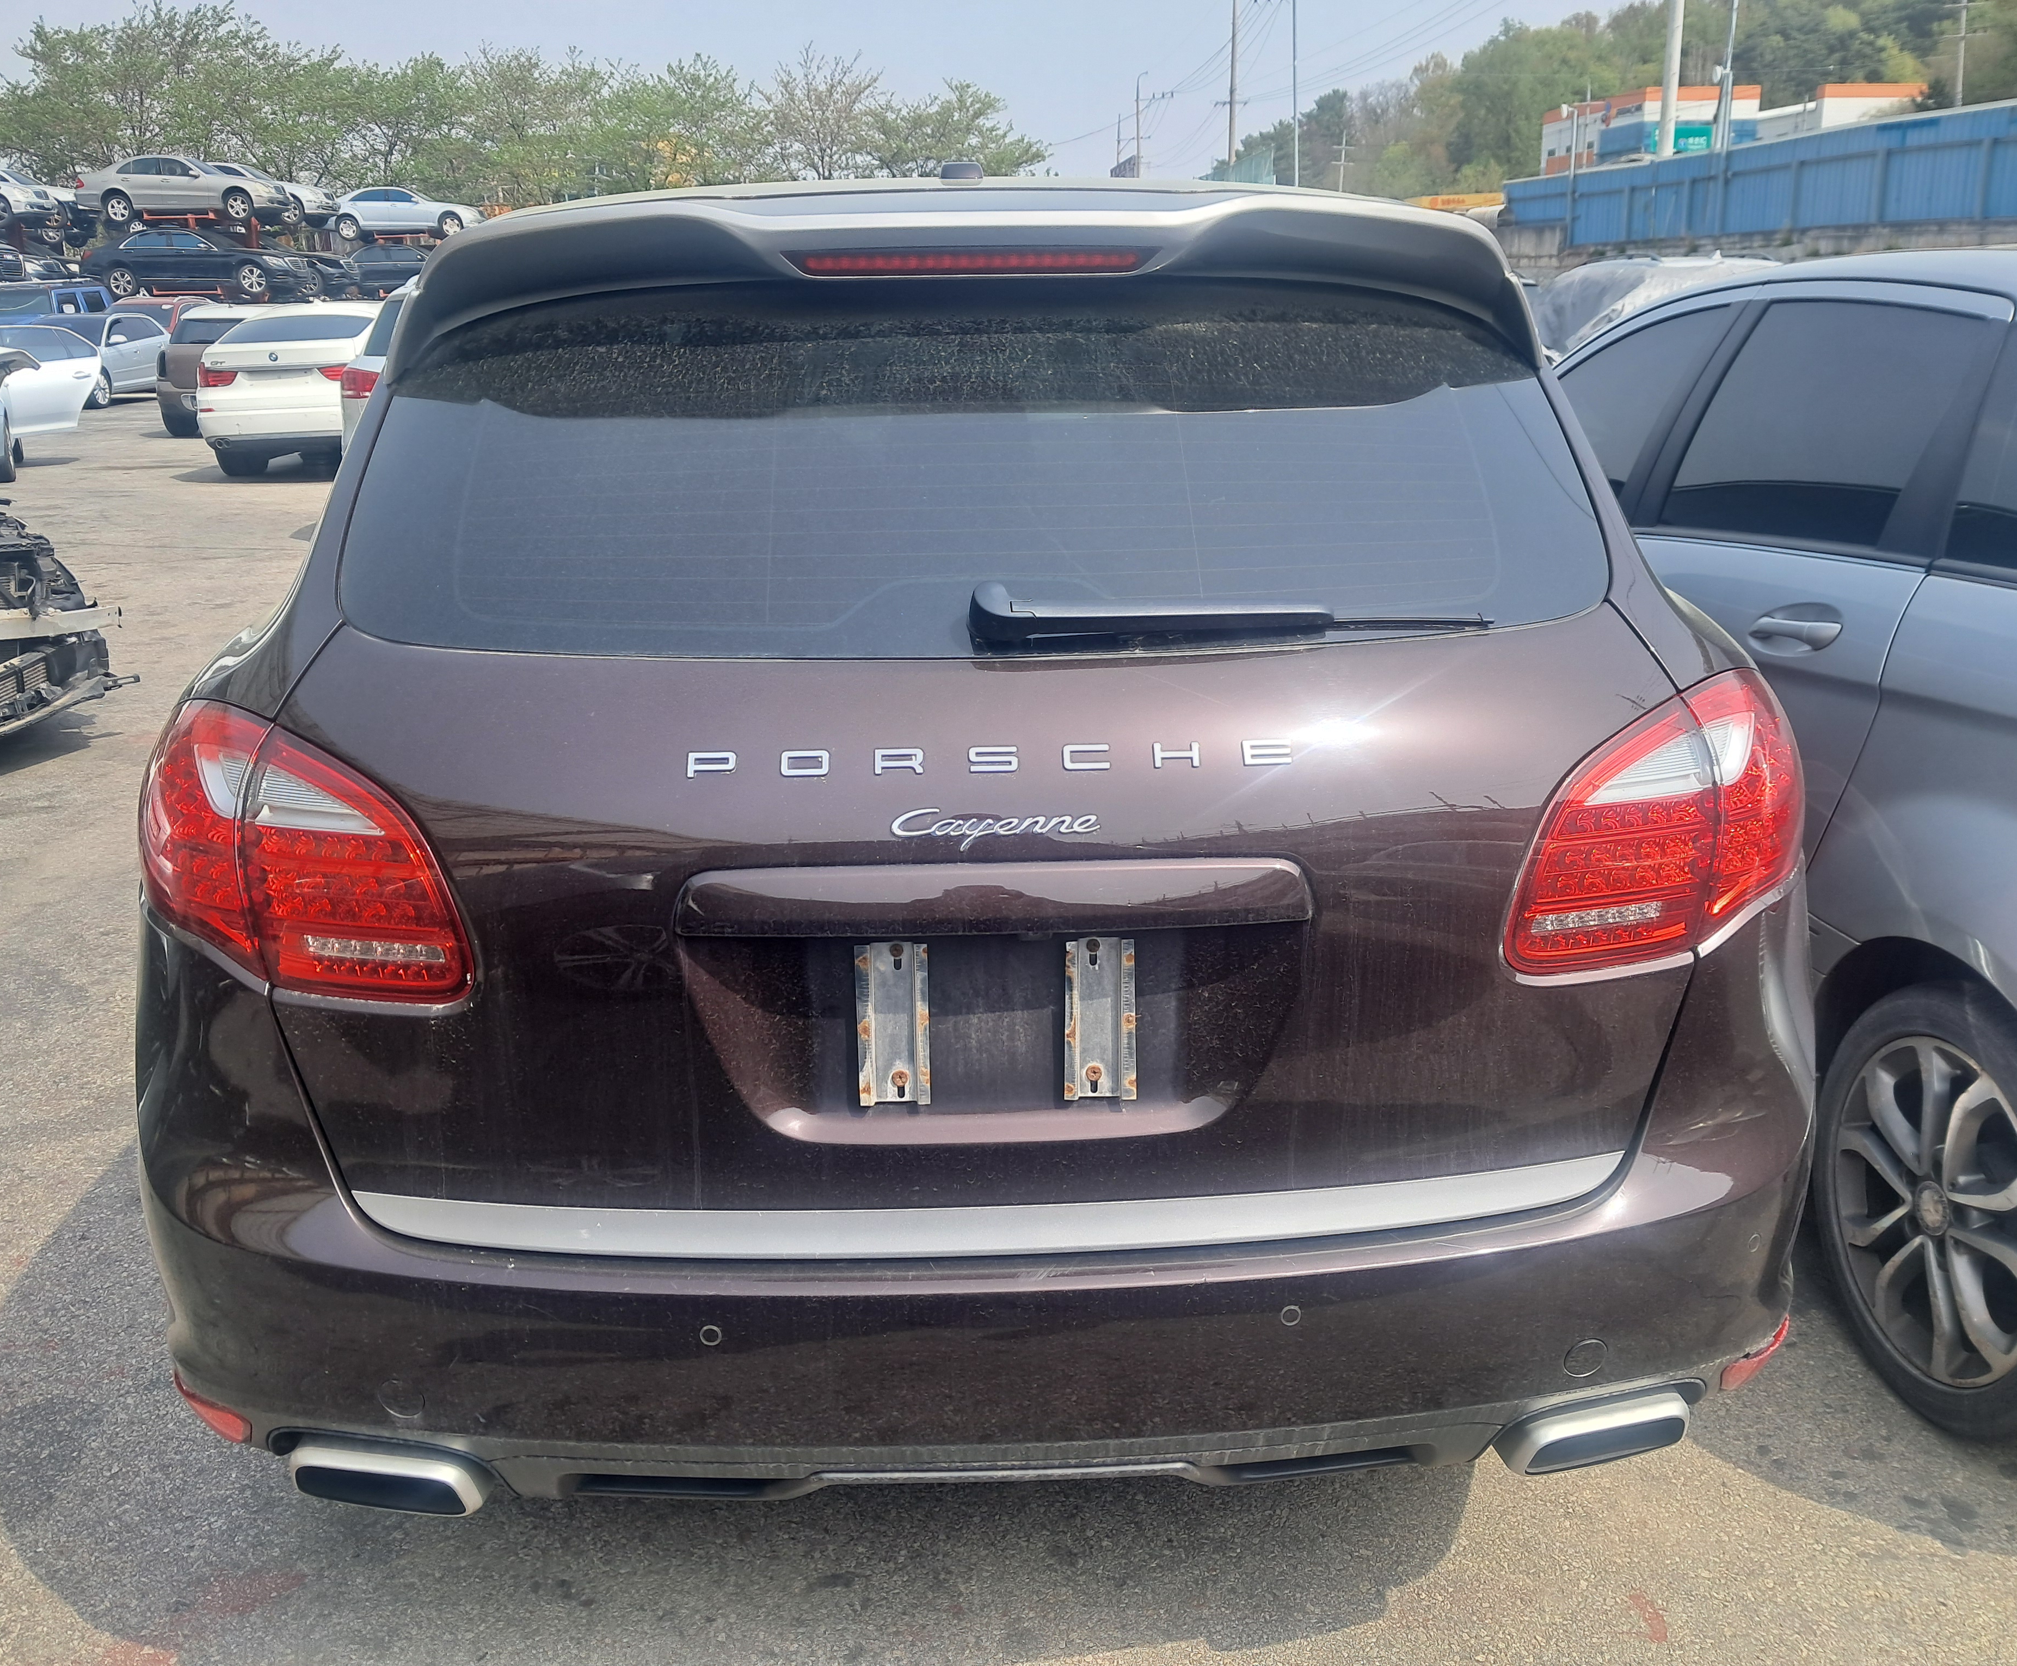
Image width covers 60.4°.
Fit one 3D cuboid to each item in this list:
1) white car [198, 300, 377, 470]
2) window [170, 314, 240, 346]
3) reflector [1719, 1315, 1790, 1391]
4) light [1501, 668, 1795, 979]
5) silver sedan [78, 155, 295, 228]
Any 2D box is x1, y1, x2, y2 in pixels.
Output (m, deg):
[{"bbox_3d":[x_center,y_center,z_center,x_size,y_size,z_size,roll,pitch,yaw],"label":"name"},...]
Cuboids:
[{"bbox_3d":[-6.624,-4.502,17.524,1.890,1.550,4.980,-2,17,-4],"label":"white car"},{"bbox_3d":[-9.564,-6.102,21.009,1.120,0.380,0.100,0,-3,0],"label":"window"},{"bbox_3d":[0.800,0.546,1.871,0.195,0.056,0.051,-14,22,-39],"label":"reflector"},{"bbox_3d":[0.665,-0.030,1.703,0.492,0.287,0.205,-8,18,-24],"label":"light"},{"bbox_3d":[-19.874,-15.455,41.806,4.820,1.480,1.820,0,17,2],"label":"silver sedan"}]

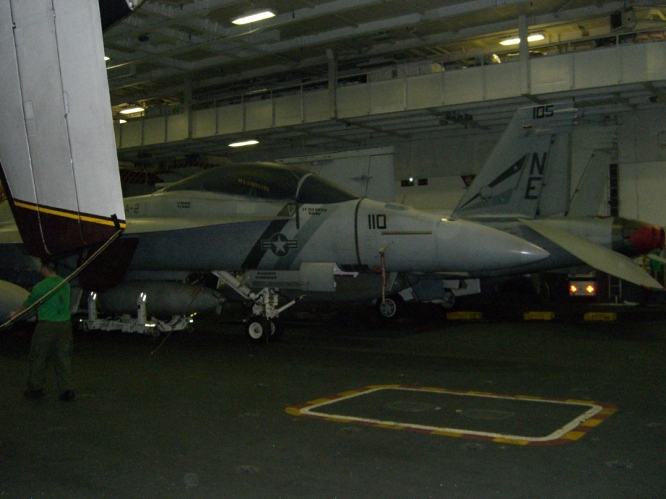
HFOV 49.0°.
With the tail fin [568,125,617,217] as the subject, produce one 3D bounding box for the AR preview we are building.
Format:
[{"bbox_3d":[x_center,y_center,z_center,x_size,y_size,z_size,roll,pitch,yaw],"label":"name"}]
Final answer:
[{"bbox_3d":[5.684,-1.960,19.100,3.200,2.550,0.320,-1,-21,35],"label":"tail fin"}]

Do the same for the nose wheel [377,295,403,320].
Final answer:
[{"bbox_3d":[1.503,1.529,19.100,0.760,0.760,0.280,-1,-2,35],"label":"nose wheel"}]

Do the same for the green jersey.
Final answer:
[{"bbox_3d":[-3.587,0.626,9.150,0.540,0.580,0.360,1,-2,-38],"label":"green jersey"}]

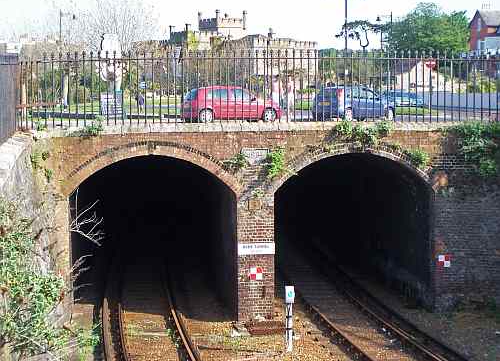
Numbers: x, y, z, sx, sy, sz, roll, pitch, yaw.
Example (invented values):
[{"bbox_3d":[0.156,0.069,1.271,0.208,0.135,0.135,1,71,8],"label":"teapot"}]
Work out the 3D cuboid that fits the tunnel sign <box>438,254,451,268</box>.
[{"bbox_3d":[5.296,2.202,29.814,0.330,0.330,0.030,-1,5,-11],"label":"tunnel sign"}]

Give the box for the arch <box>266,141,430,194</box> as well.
[{"bbox_3d":[2.645,-0.367,29.382,4.513,1.382,0.550,-1,5,-11],"label":"arch"}]

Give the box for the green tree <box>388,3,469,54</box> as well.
[{"bbox_3d":[22.764,-17.216,140.000,10.200,10.800,9.500,0,5,9],"label":"green tree"}]

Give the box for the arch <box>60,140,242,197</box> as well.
[{"bbox_3d":[-2.537,-0.329,28.368,4.665,1.488,0.550,-1,5,-11],"label":"arch"}]

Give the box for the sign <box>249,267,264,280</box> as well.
[{"bbox_3d":[0.174,2.458,28.829,0.340,0.330,0.030,-1,5,-11],"label":"sign"}]

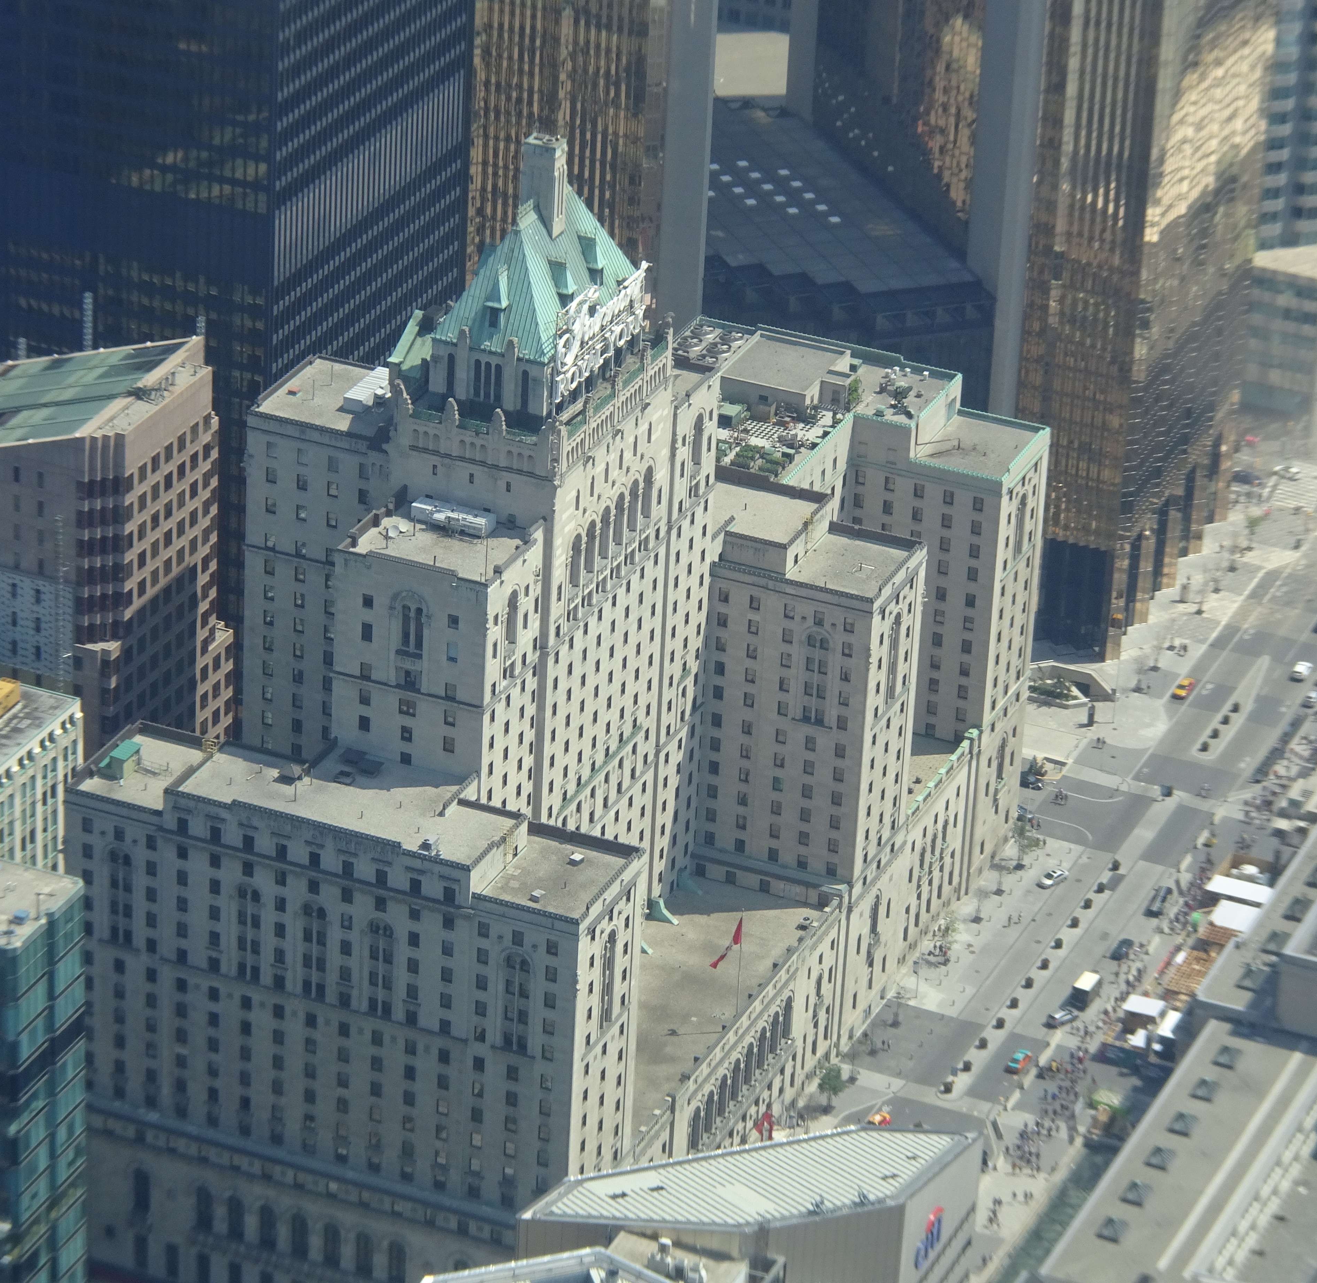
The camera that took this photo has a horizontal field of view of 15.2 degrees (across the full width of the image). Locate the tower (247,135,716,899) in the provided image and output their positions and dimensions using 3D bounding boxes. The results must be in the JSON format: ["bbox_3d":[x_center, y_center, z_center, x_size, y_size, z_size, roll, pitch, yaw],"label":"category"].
[{"bbox_3d":[-27.007,-3.172,603.641,47.500,128.000,68.500,13,29,19],"label":"tower"}]

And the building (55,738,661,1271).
[{"bbox_3d":[-35.766,48.843,576.538,64.700,71.300,20.400,13,29,19],"label":"building"}]

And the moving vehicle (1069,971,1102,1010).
[{"bbox_3d":[57.889,46.852,665.040,2.200,3.300,5.900,13,29,19],"label":"moving vehicle"}]

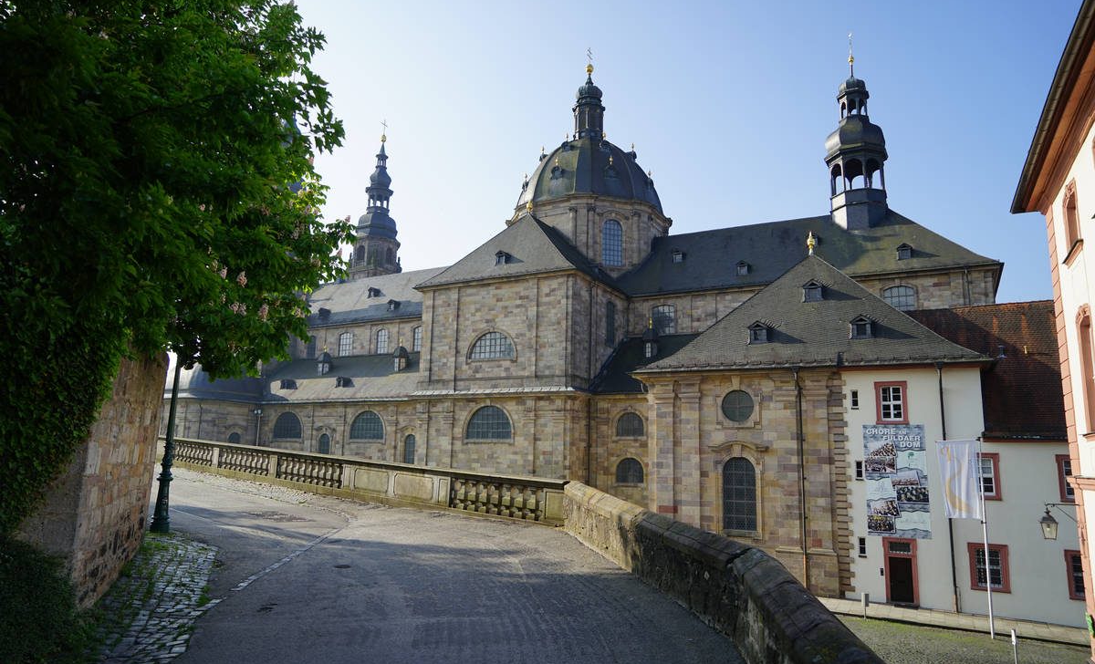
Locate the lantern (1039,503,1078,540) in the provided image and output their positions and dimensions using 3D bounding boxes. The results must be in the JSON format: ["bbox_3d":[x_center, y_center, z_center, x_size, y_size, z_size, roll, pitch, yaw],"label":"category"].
[{"bbox_3d":[16.376,6.064,23.317,1.099,1.203,0.540,-4,-10,29],"label":"lantern"}]

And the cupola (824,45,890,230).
[{"bbox_3d":[28.075,-17.667,66.604,5.337,18.463,5.337,-4,-10,29],"label":"cupola"}]

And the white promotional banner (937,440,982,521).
[{"bbox_3d":[16.844,6.038,29.868,1.408,3.118,0.300,-4,-10,29],"label":"white promotional banner"}]

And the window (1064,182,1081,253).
[{"bbox_3d":[16.608,-3.656,22.966,0.350,2.001,1.803,-3,-12,25],"label":"window"}]

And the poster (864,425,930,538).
[{"bbox_3d":[17.178,7.318,35.963,2.766,5.391,0.100,-4,-12,28],"label":"poster"}]

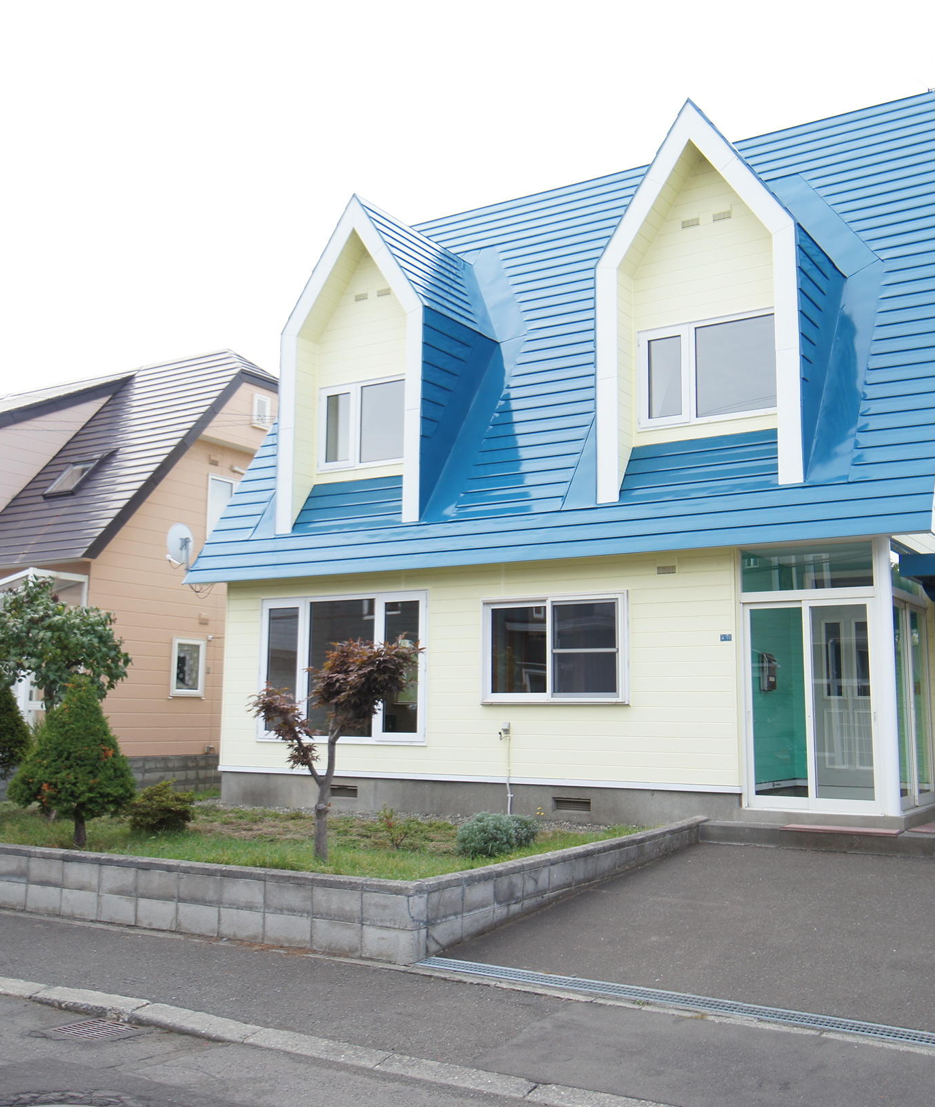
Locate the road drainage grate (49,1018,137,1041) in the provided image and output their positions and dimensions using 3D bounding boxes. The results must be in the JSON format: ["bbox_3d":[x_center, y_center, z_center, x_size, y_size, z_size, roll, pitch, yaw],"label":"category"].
[{"bbox_3d":[-1.937,2.458,5.965,0.350,0.040,0.300,-4,-9,32],"label":"road drainage grate"}]

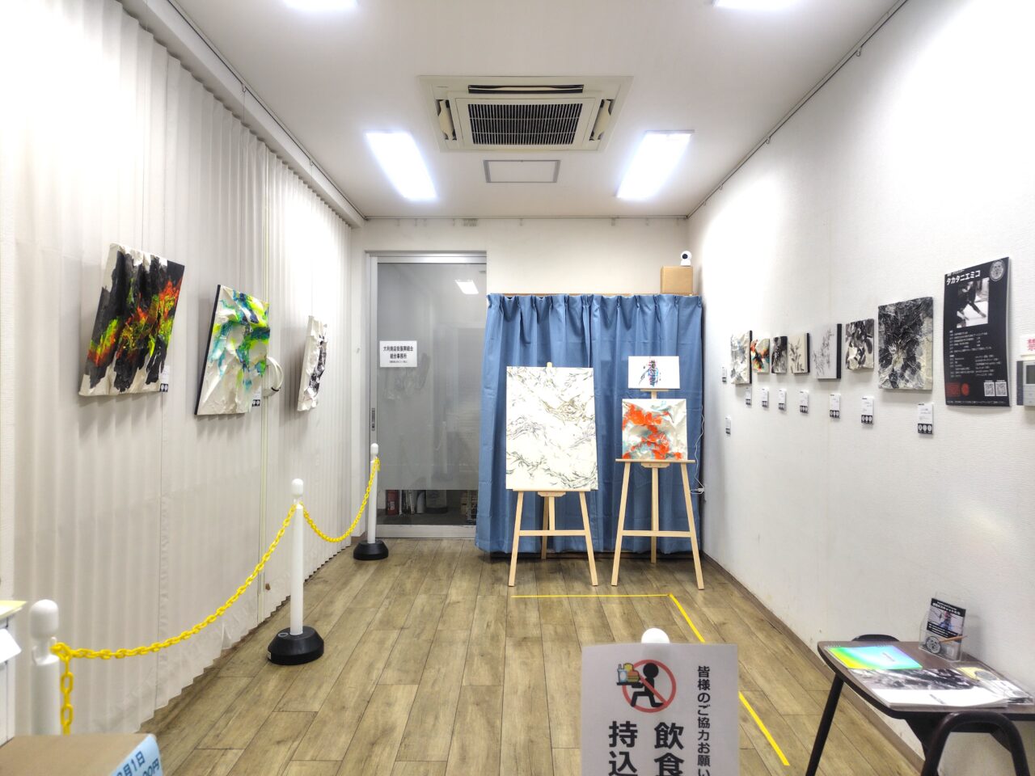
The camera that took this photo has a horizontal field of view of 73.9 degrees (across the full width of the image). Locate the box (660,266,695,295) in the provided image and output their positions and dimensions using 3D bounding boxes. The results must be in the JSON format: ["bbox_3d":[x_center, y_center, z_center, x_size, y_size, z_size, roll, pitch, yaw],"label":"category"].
[{"bbox_3d":[1.228,-0.815,5.280,0.228,0.207,0.160,0,1,0],"label":"box"}]

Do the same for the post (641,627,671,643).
[{"bbox_3d":[0.275,0.906,1.372,0.277,0.857,0.277,0,1,0],"label":"post"}]

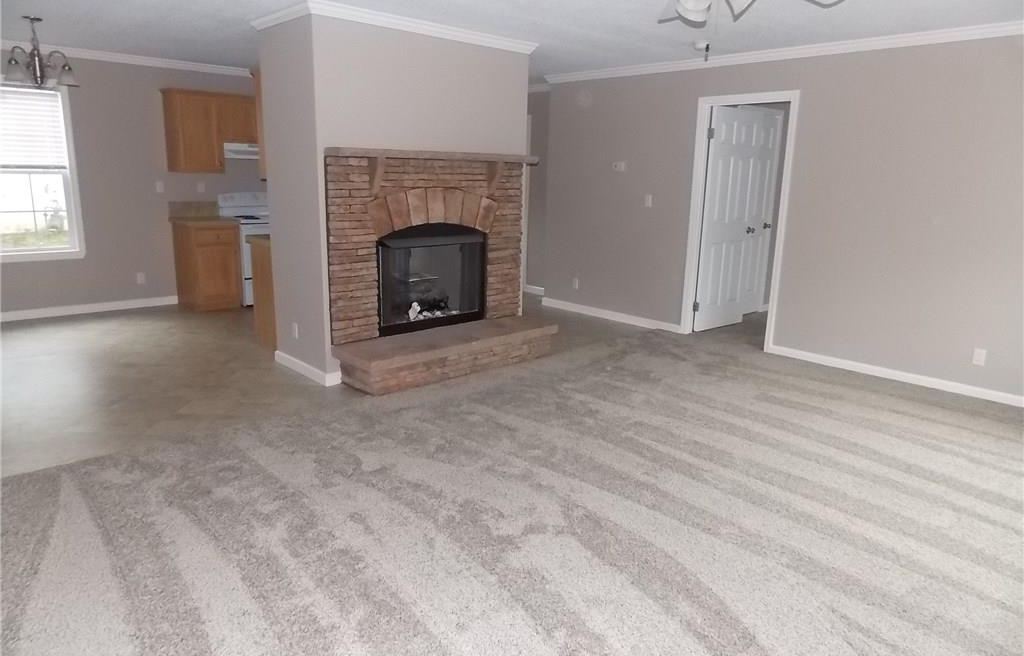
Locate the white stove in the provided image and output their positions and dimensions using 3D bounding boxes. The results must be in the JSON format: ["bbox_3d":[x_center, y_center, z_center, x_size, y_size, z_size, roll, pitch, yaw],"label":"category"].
[{"bbox_3d":[-2.694,-0.882,7.463,0.763,1.136,0.656,-11,18,-42],"label":"white stove"}]

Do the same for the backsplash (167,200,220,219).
[{"bbox_3d":[-3.349,-1.252,7.173,0.504,0.160,0.025,-11,18,-42],"label":"backsplash"}]

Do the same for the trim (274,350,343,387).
[{"bbox_3d":[-1.489,0.267,4.951,0.125,0.100,0.807,-11,18,-42],"label":"trim"}]

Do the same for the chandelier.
[{"bbox_3d":[-3.451,-2.001,4.947,0.457,0.469,0.457,-11,18,-42],"label":"chandelier"}]

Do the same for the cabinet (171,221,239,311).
[{"bbox_3d":[-3.174,-0.689,7.091,0.472,0.907,0.628,-11,18,-42],"label":"cabinet"}]

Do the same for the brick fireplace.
[{"bbox_3d":[-0.407,-0.474,5.008,1.869,1.566,0.425,-11,18,-42],"label":"brick fireplace"}]

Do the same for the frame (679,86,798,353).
[{"bbox_3d":[1.965,-0.911,5.905,0.133,2.117,0.912,-11,18,-42],"label":"frame"}]

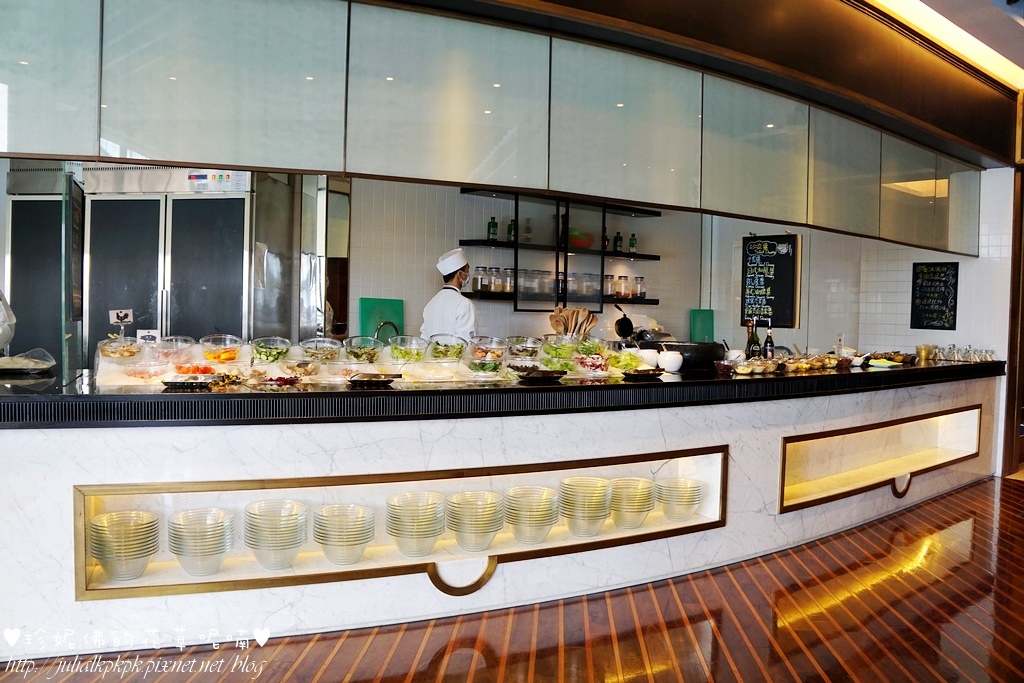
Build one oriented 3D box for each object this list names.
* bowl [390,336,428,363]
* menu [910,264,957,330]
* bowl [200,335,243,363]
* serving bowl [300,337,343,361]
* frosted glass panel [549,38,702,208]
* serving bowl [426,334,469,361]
[{"bbox_3d":[-0.482,0.037,3.593,0.187,0.095,0.187,4,10,-1],"label":"bowl"},{"bbox_3d":[3.764,-0.405,6.840,0.020,0.595,0.400,0,2,-35],"label":"menu"},{"bbox_3d":[-1.259,0.035,3.323,0.188,0.095,0.188,0,11,-15],"label":"bowl"},{"bbox_3d":[-0.856,0.036,3.442,0.188,0.090,0.188,0,11,-20],"label":"serving bowl"},{"bbox_3d":[0.608,-1.101,3.958,0.991,0.734,0.030,0,2,-30],"label":"frosted glass panel"},{"bbox_3d":[-0.313,0.035,3.820,0.197,0.095,0.197,2,12,0],"label":"serving bowl"}]

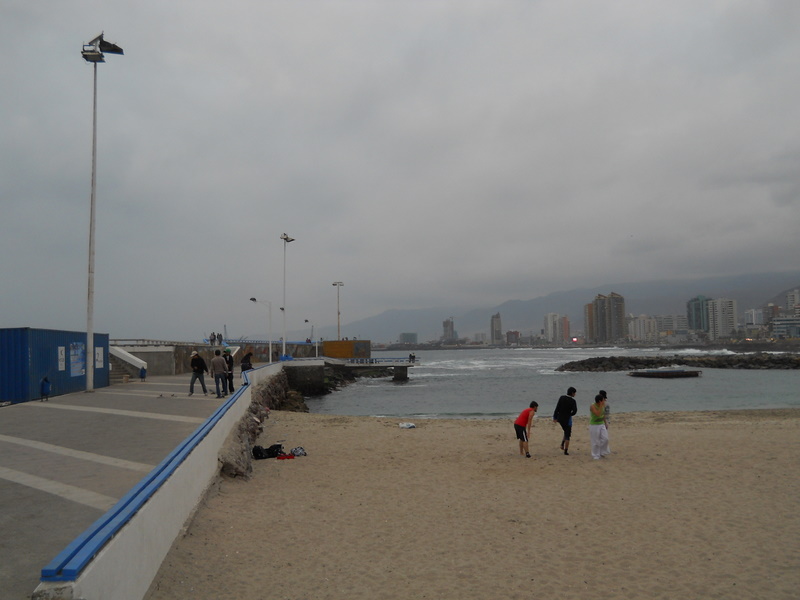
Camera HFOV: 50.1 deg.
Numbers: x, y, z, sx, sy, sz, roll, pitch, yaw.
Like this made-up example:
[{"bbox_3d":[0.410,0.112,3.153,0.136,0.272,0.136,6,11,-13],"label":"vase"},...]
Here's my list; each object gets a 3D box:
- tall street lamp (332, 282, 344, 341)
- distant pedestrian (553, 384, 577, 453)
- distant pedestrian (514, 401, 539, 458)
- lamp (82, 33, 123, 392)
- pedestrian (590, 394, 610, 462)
[{"bbox_3d":[-11.807,3.269,165.058,2.200,13.327,1.300,0,-3,0],"label":"tall street lamp"},{"bbox_3d":[4.077,2.989,21.071,0.520,1.683,0.480,-2,-4,30],"label":"distant pedestrian"},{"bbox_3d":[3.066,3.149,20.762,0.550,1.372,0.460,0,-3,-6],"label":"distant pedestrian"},{"bbox_3d":[-12.595,-3.812,36.252,1.550,15.333,1.350,1,-3,-11],"label":"lamp"},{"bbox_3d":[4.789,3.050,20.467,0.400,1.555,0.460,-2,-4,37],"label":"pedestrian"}]

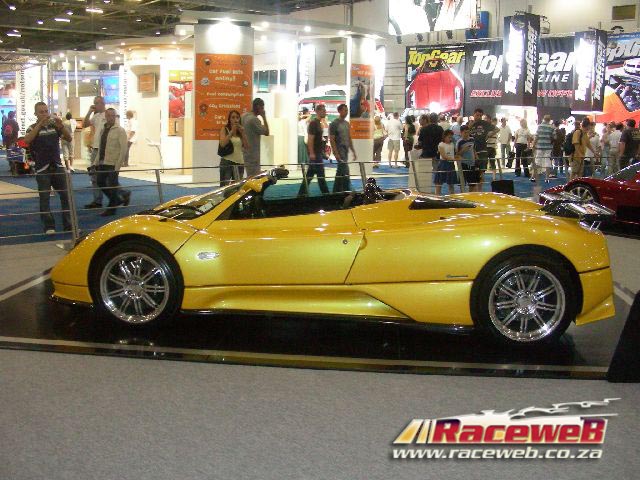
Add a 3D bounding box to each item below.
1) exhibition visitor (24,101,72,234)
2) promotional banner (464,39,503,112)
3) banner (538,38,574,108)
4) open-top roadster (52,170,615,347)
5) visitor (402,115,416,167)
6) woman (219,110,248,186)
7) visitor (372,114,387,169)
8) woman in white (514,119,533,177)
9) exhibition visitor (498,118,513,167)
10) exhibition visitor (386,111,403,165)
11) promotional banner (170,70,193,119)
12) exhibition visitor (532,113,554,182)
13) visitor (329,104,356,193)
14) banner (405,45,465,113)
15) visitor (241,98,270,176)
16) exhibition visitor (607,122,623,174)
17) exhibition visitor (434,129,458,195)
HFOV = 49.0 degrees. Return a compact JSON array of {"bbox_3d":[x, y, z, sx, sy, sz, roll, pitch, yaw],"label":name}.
[{"bbox_3d":[-3.702,-0.987,9.580,0.640,1.750,0.460,-2,10,-14],"label":"exhibition visitor"},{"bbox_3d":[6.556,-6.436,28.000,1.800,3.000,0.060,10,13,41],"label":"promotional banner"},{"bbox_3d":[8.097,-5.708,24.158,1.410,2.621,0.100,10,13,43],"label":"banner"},{"bbox_3d":[0.005,-0.015,5.780,4.380,1.140,2.040,2,10,5],"label":"open-top roadster"},{"bbox_3d":[2.928,-3.183,22.857,0.480,1.690,0.380,2,10,6],"label":"visitor"},{"bbox_3d":[-1.448,-1.328,11.761,0.500,1.640,0.420,0,10,-8],"label":"woman"},{"bbox_3d":[1.936,-3.196,22.858,0.500,1.680,0.400,5,10,20],"label":"visitor"},{"bbox_3d":[5.879,-2.698,20.397,0.500,1.630,0.320,2,10,6],"label":"woman in white"},{"bbox_3d":[6.298,-3.300,23.856,0.500,1.700,0.360,-1,10,-14],"label":"exhibition visitor"},{"bbox_3d":[2.524,-3.419,23.804,0.520,1.740,0.340,1,10,3],"label":"exhibition visitor"},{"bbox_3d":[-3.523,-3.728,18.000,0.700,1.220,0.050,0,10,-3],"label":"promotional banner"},{"bbox_3d":[6.010,-2.478,18.893,0.540,1.730,0.380,2,10,6],"label":"exhibition visitor"},{"bbox_3d":[0.368,-1.282,11.501,0.450,1.790,0.500,8,13,36],"label":"visitor"},{"bbox_3d":[4.423,-6.123,27.142,2.791,2.684,0.100,10,13,43],"label":"banner"},{"bbox_3d":[-0.949,-1.151,10.502,0.500,1.840,0.420,10,13,40],"label":"visitor"},{"bbox_3d":[8.451,-2.590,20.162,0.460,1.630,0.360,-3,11,-24],"label":"exhibition visitor"},{"bbox_3d":[2.329,-1.317,12.884,0.420,1.370,0.340,-4,11,-27],"label":"exhibition visitor"}]

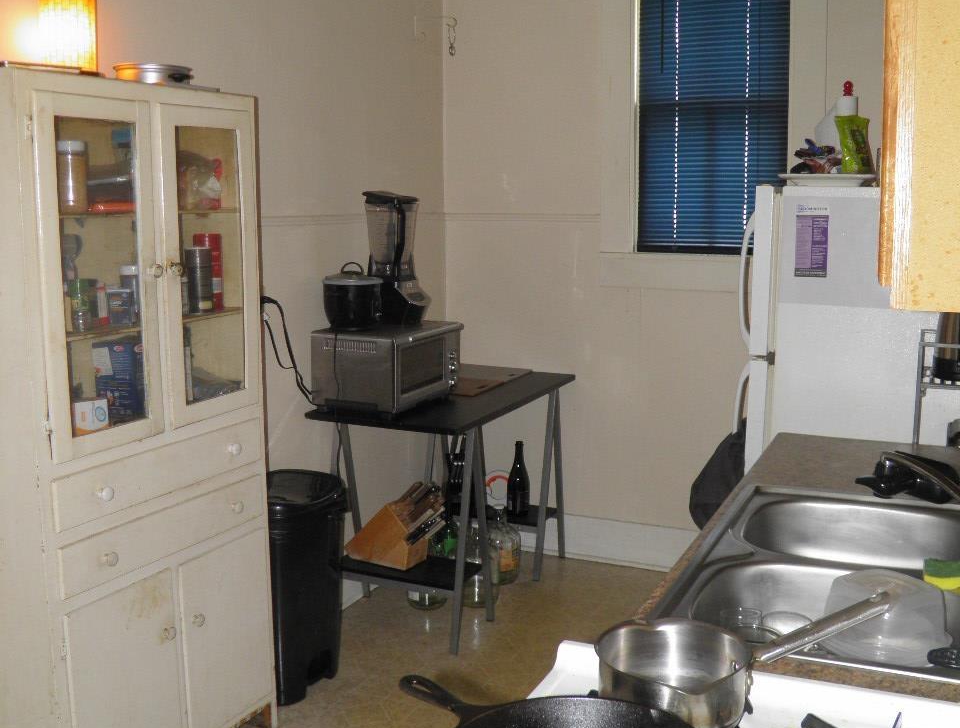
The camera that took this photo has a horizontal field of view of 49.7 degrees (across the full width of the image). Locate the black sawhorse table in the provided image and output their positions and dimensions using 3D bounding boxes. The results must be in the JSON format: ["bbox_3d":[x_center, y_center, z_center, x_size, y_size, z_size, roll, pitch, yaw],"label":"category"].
[{"bbox_3d":[-0.103,0.488,3.858,0.562,0.781,1.073,4,10,24],"label":"black sawhorse table"}]

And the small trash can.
[{"bbox_3d":[-0.568,0.671,3.165,0.310,0.638,0.280,4,10,24],"label":"small trash can"}]

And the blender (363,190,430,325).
[{"bbox_3d":[-0.292,-0.361,3.591,0.210,0.455,0.180,6,11,32],"label":"blender"}]

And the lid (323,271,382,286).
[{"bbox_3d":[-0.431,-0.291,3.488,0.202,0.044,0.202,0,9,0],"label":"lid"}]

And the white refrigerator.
[{"bbox_3d":[1.153,0.271,2.909,0.740,1.509,0.710,4,10,24],"label":"white refrigerator"}]

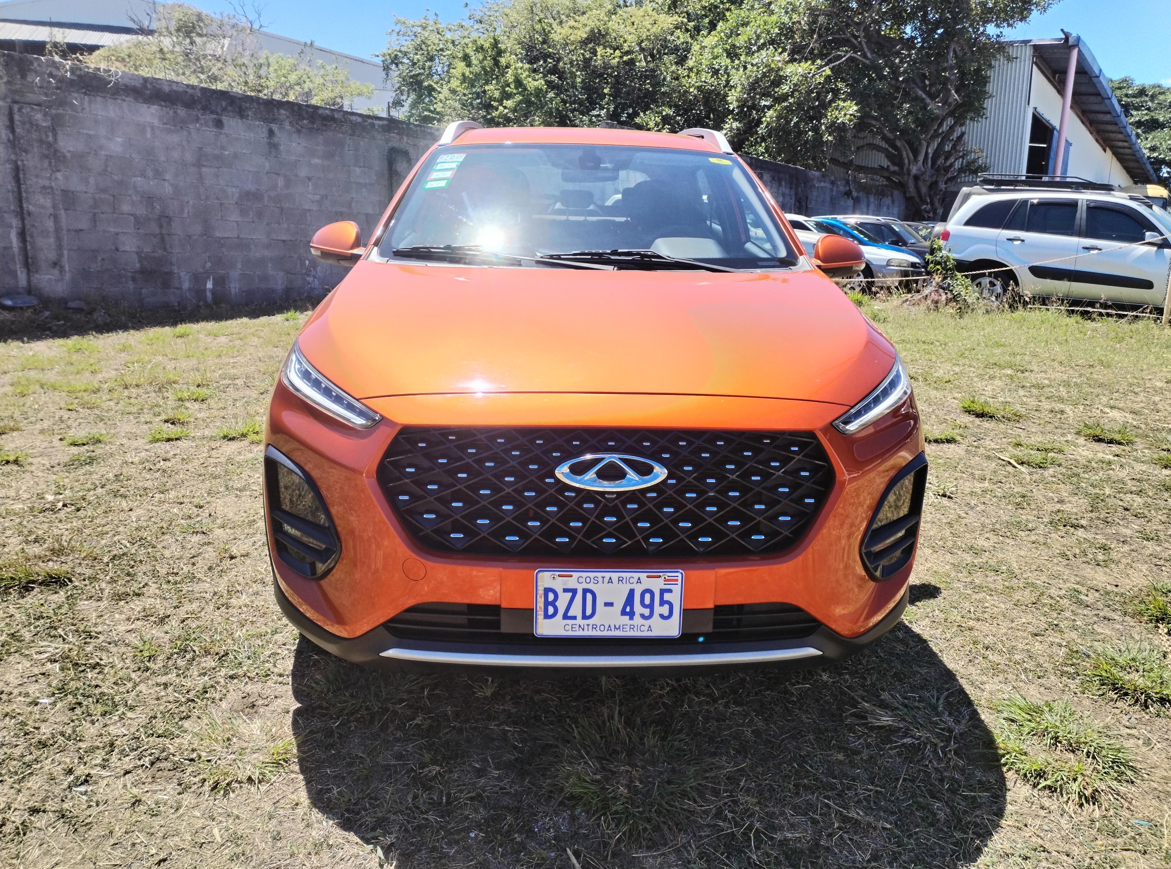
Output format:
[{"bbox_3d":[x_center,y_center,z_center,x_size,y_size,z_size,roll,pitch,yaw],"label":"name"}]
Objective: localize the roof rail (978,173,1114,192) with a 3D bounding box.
[{"bbox_3d":[6.330,-3.470,13.400,1.650,0.200,1.050,7,13,27],"label":"roof rail"}]

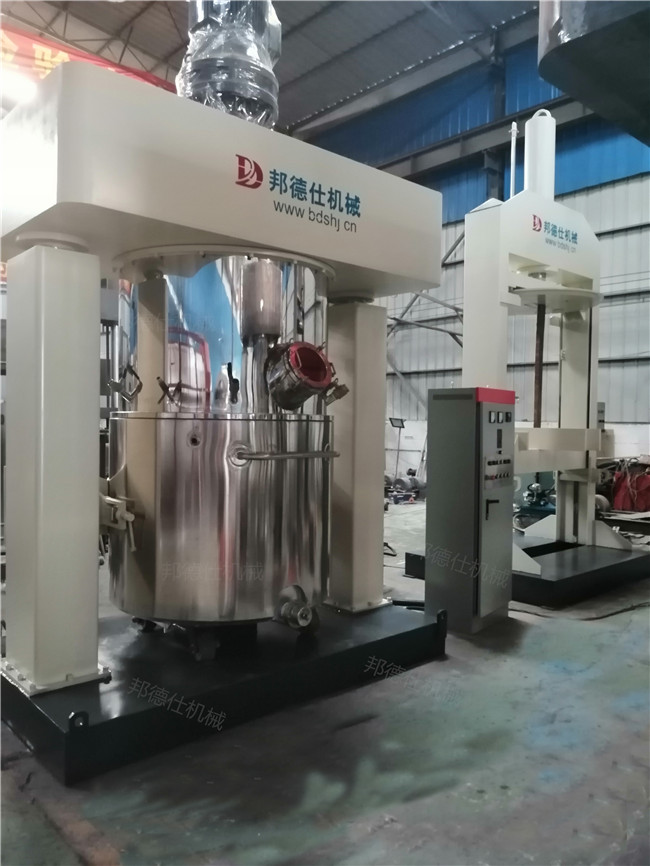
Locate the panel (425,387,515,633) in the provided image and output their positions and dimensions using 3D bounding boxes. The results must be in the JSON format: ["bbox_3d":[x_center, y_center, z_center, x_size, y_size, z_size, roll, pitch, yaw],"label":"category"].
[{"bbox_3d":[1.103,0.550,5.117,0.403,1.744,0.593,2,2,42],"label":"panel"}]

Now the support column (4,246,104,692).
[{"bbox_3d":[-1.367,0.161,3.384,0.309,2.057,0.463,0,1,-42],"label":"support column"}]

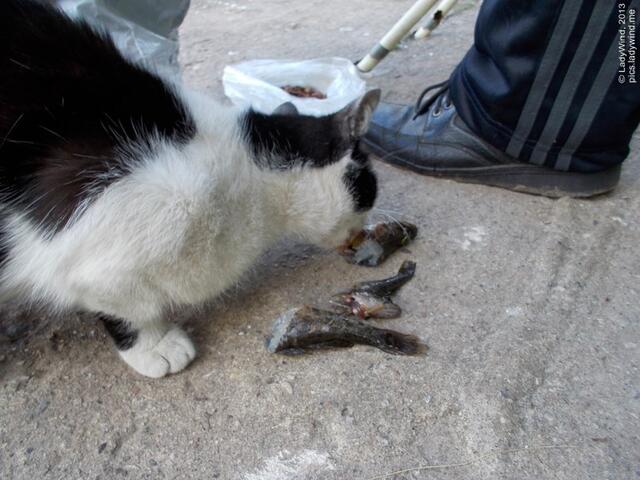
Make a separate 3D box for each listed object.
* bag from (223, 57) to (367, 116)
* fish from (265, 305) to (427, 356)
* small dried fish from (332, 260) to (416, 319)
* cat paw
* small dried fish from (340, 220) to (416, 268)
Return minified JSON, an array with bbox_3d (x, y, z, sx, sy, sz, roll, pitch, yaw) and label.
[{"bbox_3d":[-0.033,-0.194,0.700,0.175,0.050,0.140,0,39,0],"label":"bag"},{"bbox_3d":[0.019,0.068,0.400,0.118,0.022,0.030,4,39,5],"label":"fish"},{"bbox_3d":[0.044,0.041,0.437,0.075,0.016,0.036,-23,44,-26],"label":"small dried fish"},{"bbox_3d":[-0.115,0.078,0.380,0.046,0.030,0.037,24,45,26],"label":"cat paw"},{"bbox_3d":[0.053,0.003,0.475,0.069,0.027,0.034,-21,44,-24],"label":"small dried fish"}]

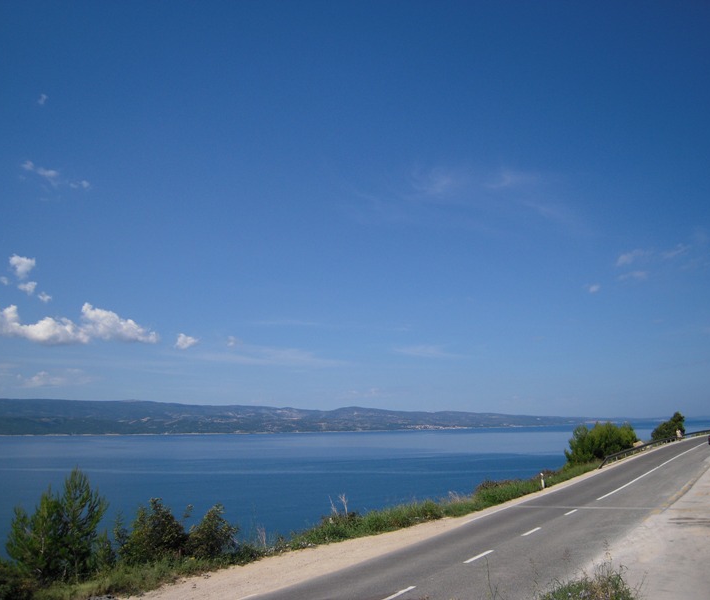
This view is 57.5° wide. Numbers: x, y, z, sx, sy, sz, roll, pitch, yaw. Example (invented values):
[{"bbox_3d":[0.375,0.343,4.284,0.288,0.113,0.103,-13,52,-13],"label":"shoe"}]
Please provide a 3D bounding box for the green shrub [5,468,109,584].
[{"bbox_3d":[-7.434,5.612,16.200,2.320,2.700,2.090,4,-12,-24],"label":"green shrub"}]

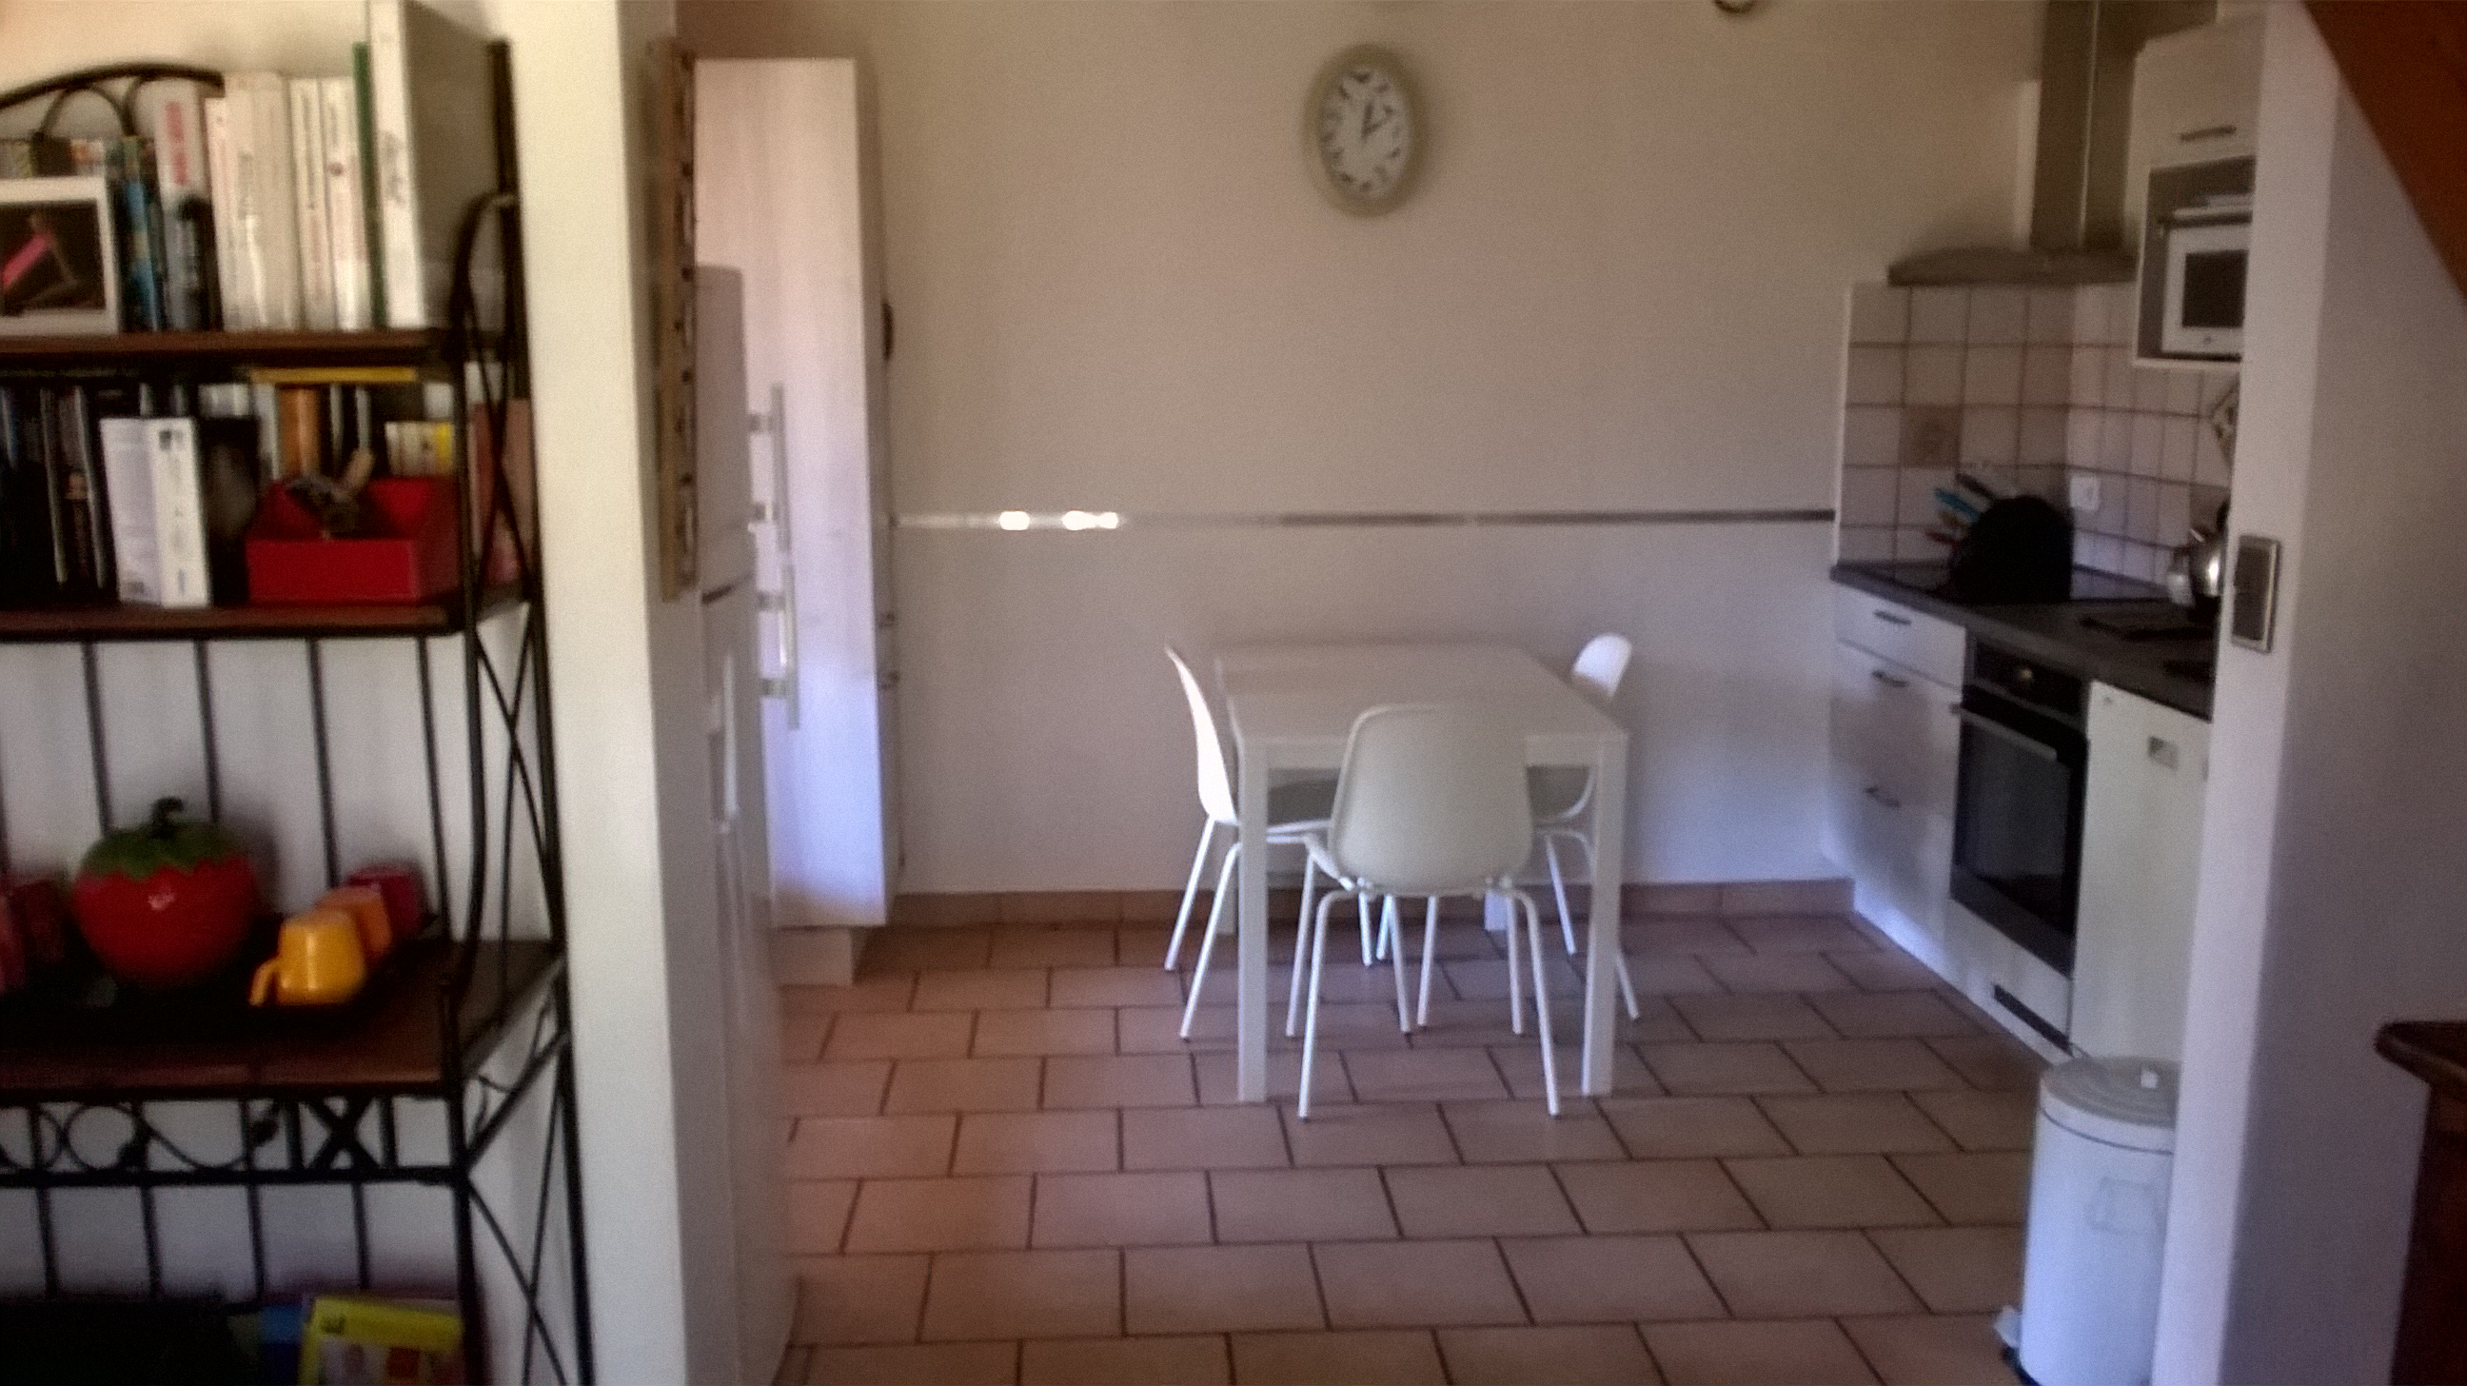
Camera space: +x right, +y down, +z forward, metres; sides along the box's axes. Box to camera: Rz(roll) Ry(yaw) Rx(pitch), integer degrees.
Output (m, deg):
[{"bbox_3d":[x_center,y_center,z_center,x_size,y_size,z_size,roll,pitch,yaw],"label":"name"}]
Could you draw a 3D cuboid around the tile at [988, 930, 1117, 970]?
[{"bbox_3d":[-0.446,0.647,5.082,0.309,0.012,0.304,-1,10,-3],"label":"tile"}]

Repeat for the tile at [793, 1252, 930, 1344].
[{"bbox_3d":[-0.655,0.979,3.259,0.310,0.012,0.308,-1,10,-3],"label":"tile"}]

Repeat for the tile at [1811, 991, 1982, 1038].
[{"bbox_3d":[1.482,0.732,4.574,0.309,0.012,0.304,-1,10,-3],"label":"tile"}]

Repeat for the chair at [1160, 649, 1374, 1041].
[{"bbox_3d":[0.109,0.299,4.614,0.520,0.830,0.520,-1,10,-5],"label":"chair"}]

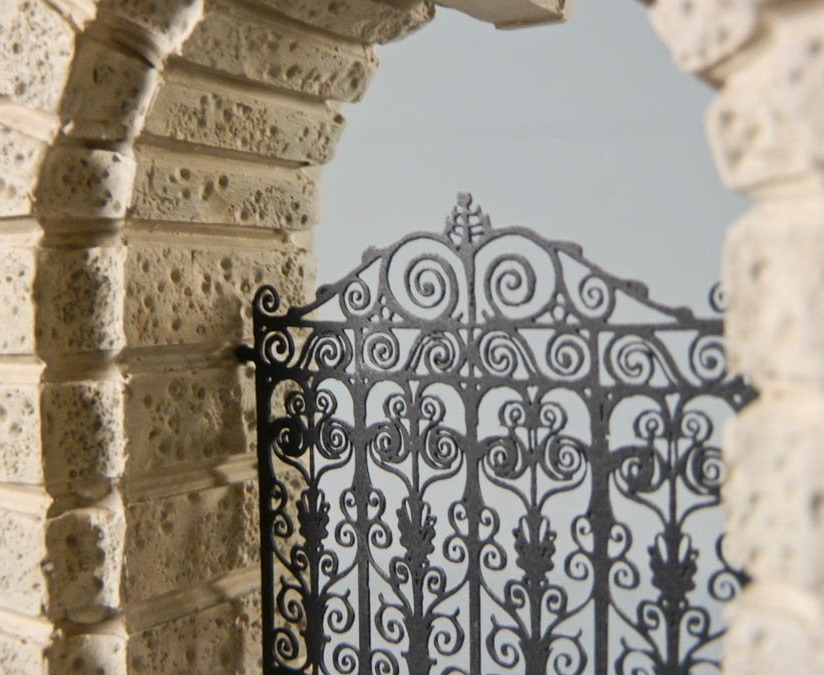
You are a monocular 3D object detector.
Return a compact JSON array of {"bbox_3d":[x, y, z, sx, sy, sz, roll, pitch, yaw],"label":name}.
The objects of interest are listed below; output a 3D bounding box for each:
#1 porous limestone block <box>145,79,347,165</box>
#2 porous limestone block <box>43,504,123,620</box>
[{"bbox_3d":[-0.053,-0.069,0.310,0.014,0.018,0.078,26,16,32],"label":"porous limestone block"},{"bbox_3d":[-0.094,0.065,0.282,0.018,0.031,0.018,1,3,35],"label":"porous limestone block"}]

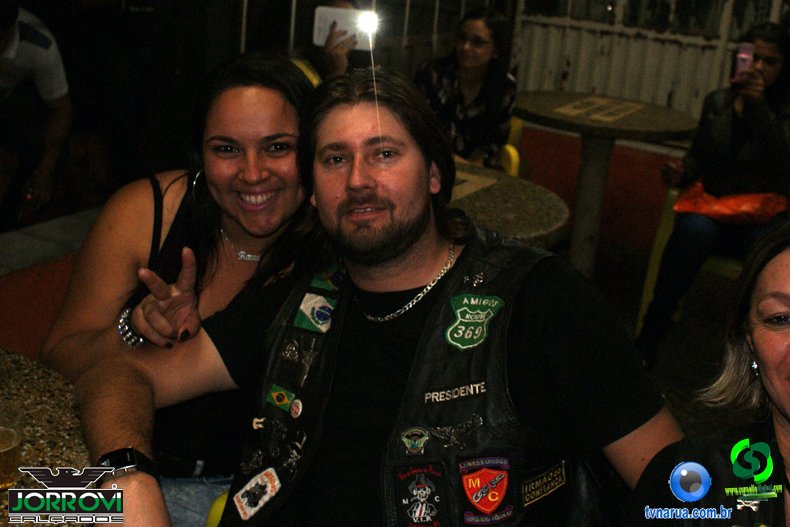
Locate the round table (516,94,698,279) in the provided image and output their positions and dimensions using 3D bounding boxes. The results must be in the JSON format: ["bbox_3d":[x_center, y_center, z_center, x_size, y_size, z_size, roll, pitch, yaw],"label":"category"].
[{"bbox_3d":[0.961,-0.380,4.548,0.900,0.760,0.900,5,20,0],"label":"round table"}]

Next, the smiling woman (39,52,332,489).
[{"bbox_3d":[-0.270,0.354,1.384,0.530,1.280,0.680,4,20,-5],"label":"smiling woman"}]

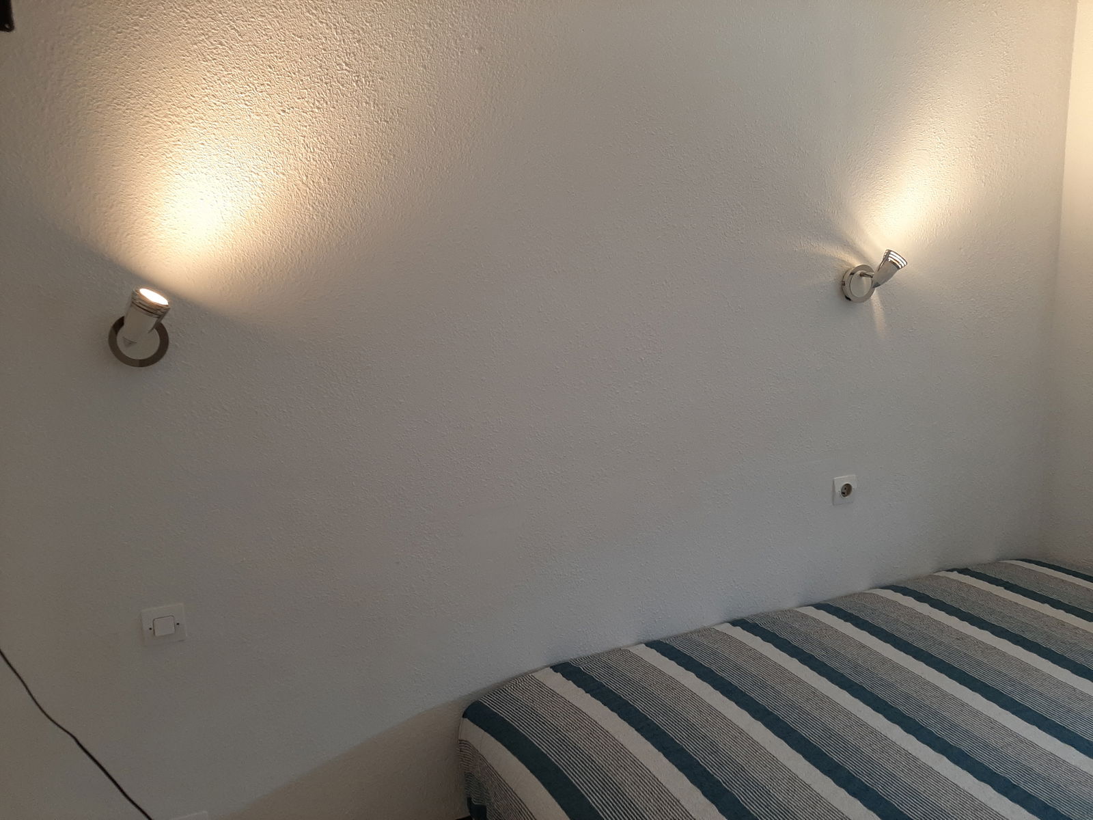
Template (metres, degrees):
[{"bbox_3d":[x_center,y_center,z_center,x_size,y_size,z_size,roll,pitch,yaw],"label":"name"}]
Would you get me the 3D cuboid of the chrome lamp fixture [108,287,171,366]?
[{"bbox_3d":[-0.774,-0.154,1.562,0.117,0.152,0.136,-6,11,-22],"label":"chrome lamp fixture"}]

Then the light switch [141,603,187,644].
[{"bbox_3d":[-0.801,0.454,1.720,0.081,0.081,0.012,-6,11,-22],"label":"light switch"}]

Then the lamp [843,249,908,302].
[{"bbox_3d":[0.890,-0.361,2.227,0.130,0.145,0.136,-6,11,-22],"label":"lamp"}]

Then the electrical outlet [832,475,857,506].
[{"bbox_3d":[0.871,0.236,2.386,0.081,0.081,0.012,-6,11,-22],"label":"electrical outlet"}]

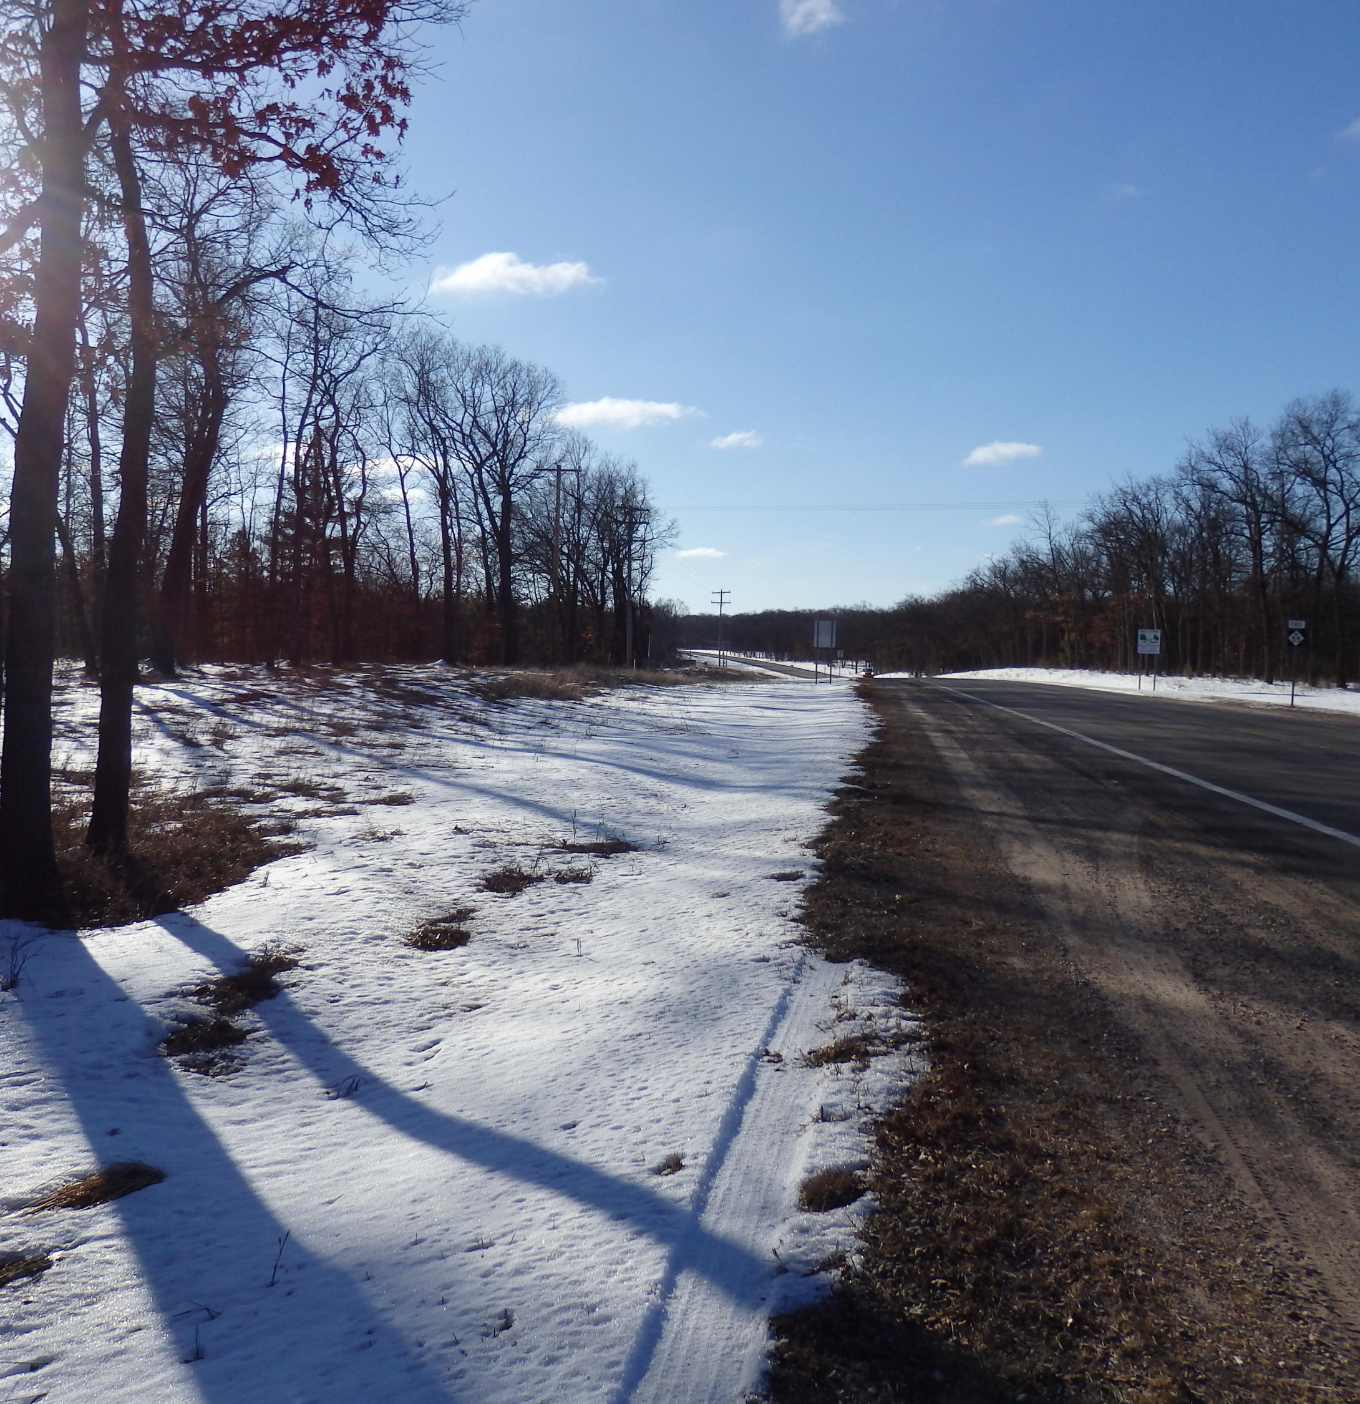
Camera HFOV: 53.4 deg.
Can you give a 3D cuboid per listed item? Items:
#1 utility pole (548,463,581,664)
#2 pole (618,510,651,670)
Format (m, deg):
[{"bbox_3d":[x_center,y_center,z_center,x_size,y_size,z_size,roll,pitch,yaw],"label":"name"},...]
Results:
[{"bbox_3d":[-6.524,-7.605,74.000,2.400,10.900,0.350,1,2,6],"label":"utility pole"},{"bbox_3d":[-3.185,-7.813,92.000,2.300,11.000,0.350,1,2,6],"label":"pole"}]

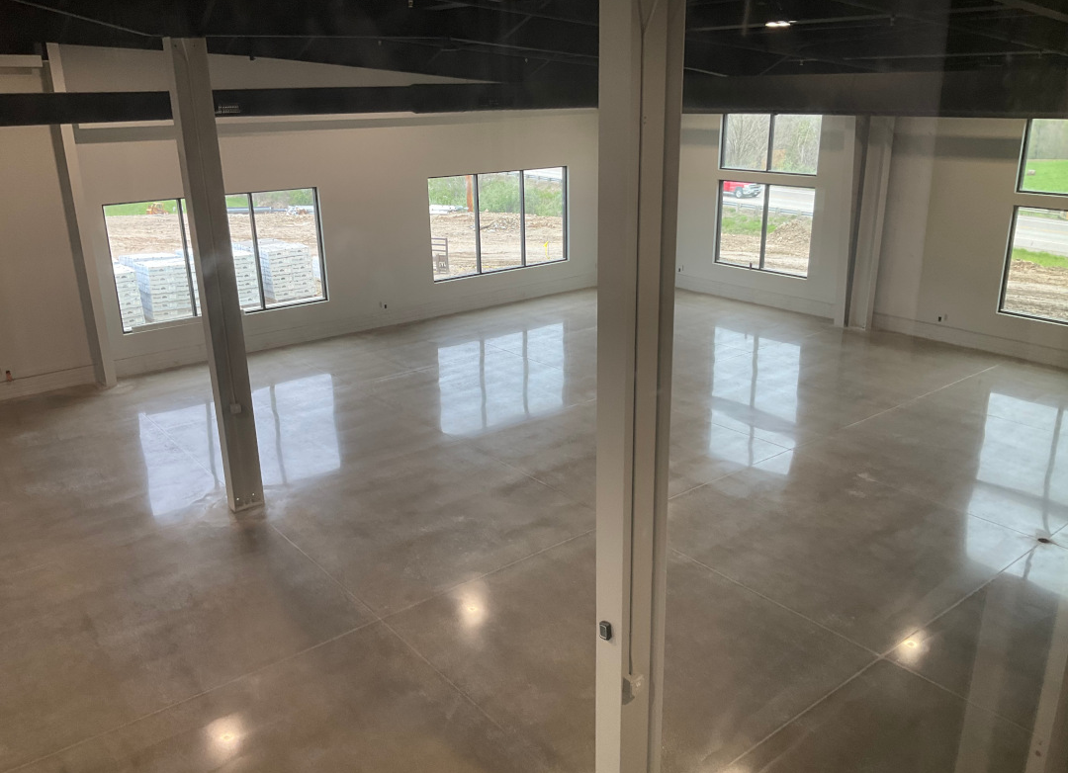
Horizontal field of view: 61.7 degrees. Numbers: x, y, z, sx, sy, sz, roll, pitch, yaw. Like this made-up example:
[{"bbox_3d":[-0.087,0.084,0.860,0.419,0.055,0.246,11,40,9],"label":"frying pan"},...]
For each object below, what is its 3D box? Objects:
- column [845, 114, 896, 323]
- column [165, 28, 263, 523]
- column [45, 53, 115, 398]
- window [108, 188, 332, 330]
[{"bbox_3d":[7.305,-3.672,19.414,0.424,4.963,0.450,-15,22,-35],"label":"column"},{"bbox_3d":[-3.913,-1.189,11.116,0.403,5.852,0.243,-15,22,-35],"label":"column"},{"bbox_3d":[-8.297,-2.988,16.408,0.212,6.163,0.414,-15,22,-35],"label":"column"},{"bbox_3d":[-6.368,-2.680,18.435,4.338,2.482,0.124,-15,22,-35],"label":"window"}]

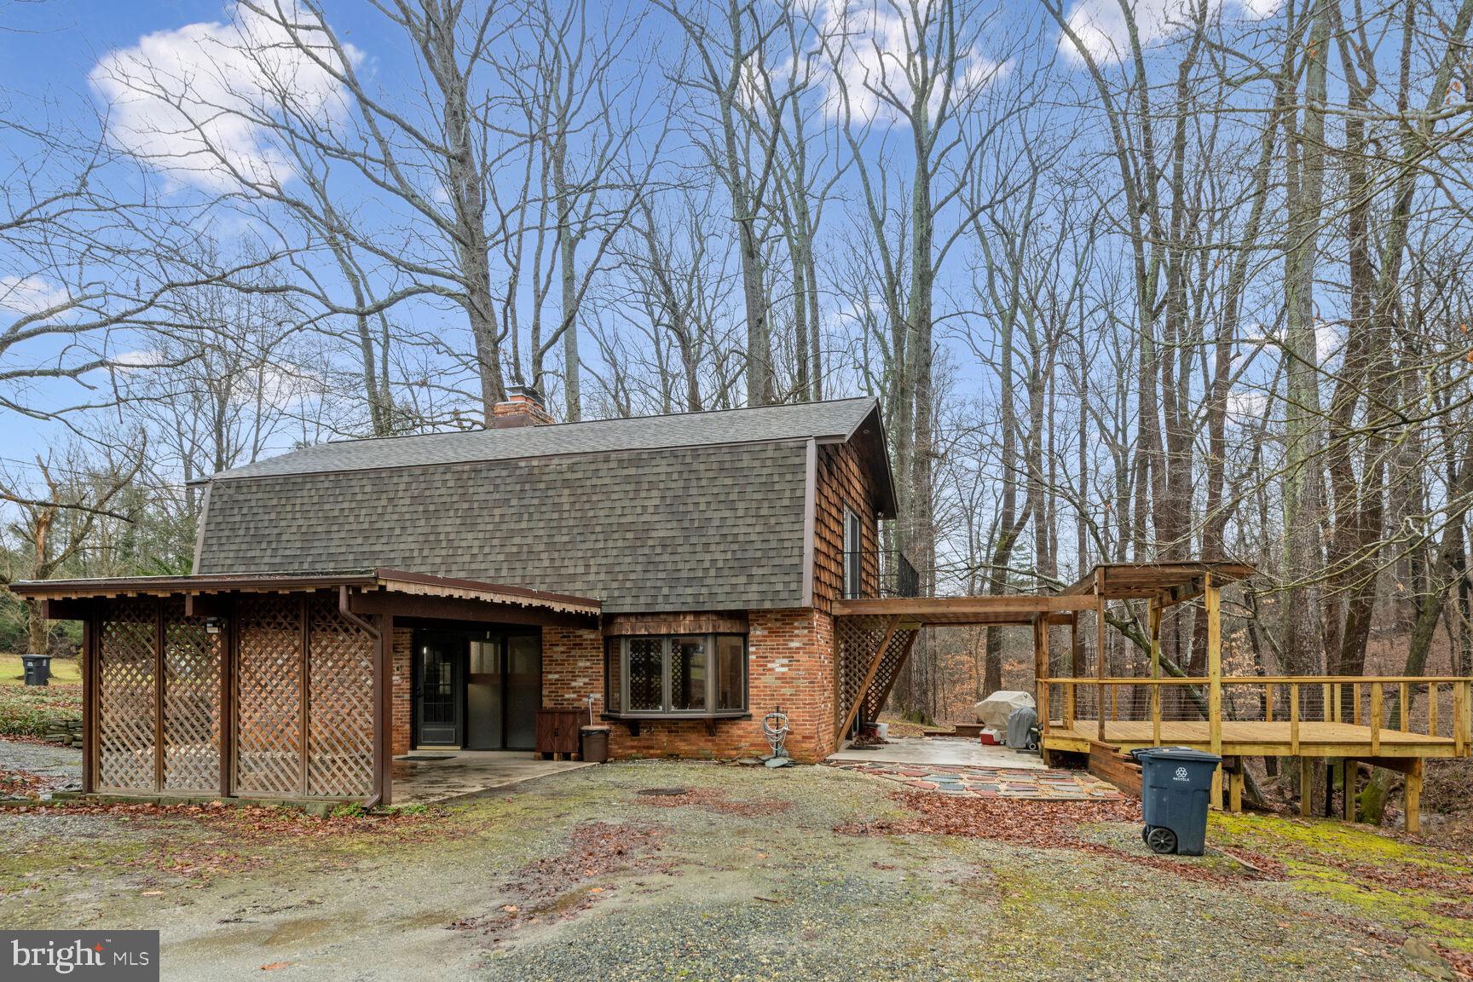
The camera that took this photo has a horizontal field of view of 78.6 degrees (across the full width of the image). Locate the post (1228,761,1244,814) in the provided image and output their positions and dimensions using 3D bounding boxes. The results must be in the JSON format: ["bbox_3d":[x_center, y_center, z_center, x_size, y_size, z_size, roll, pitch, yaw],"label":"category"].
[{"bbox_3d":[7.386,4.388,13.300,0.160,0.780,0.160,-2,-6,16],"label":"post"}]

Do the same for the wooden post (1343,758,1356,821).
[{"bbox_3d":[9.752,4.755,14.300,0.160,0.990,0.160,-2,-6,16],"label":"wooden post"}]

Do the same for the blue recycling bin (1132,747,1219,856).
[{"bbox_3d":[4.580,3.209,9.400,0.810,1.070,0.650,-2,-6,21],"label":"blue recycling bin"}]

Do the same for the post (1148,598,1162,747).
[{"bbox_3d":[6.229,2.699,13.400,0.150,2.200,0.150,-2,-6,16],"label":"post"}]

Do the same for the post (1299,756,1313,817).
[{"bbox_3d":[9.871,5.117,15.600,0.160,1.060,0.160,-2,-6,16],"label":"post"}]

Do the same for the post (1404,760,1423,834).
[{"bbox_3d":[9.332,4.202,12.400,0.160,1.030,0.160,-2,-6,16],"label":"post"}]

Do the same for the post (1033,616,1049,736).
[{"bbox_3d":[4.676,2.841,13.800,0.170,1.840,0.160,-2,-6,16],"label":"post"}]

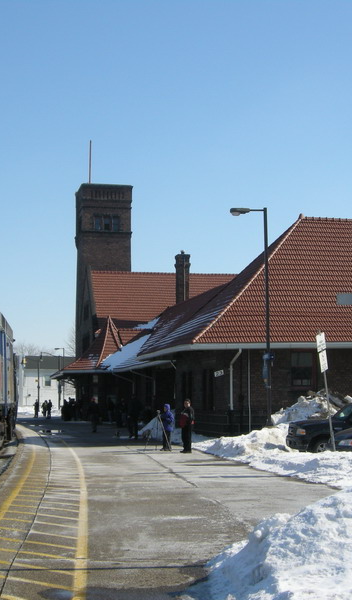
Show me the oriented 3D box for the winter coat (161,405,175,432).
[{"bbox_3d":[-0.268,3.867,36.200,0.420,0.930,0.520,1,-5,-17],"label":"winter coat"}]

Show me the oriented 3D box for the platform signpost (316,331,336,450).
[{"bbox_3d":[3.493,2.318,25.325,0.080,3.380,0.350,-2,13,32],"label":"platform signpost"}]

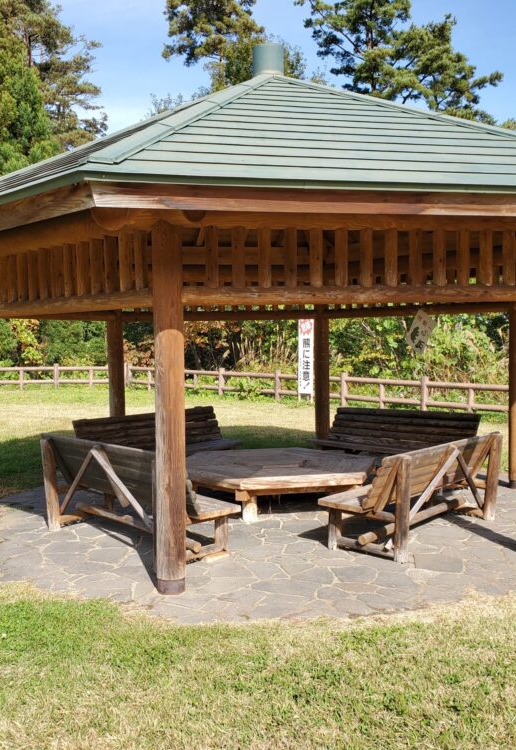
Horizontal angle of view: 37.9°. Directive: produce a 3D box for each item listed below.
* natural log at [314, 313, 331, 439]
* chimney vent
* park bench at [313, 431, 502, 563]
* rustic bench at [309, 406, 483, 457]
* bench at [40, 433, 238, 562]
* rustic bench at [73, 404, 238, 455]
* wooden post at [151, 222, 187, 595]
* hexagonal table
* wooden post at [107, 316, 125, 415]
[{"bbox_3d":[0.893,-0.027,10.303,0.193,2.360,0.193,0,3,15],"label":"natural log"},{"bbox_3d":[0.105,-3.042,7.279,0.305,0.295,0.305,0,2,1],"label":"chimney vent"},{"bbox_3d":[1.296,0.924,6.214,0.719,0.774,1.833,1,3,39],"label":"park bench"},{"bbox_3d":[1.484,0.769,8.327,0.651,0.754,1.868,-3,4,-44],"label":"rustic bench"},{"bbox_3d":[-1.045,0.964,6.243,0.734,0.848,1.798,-3,4,-42],"label":"bench"},{"bbox_3d":[-1.099,0.838,8.685,0.727,0.782,1.928,1,3,40],"label":"rustic bench"},{"bbox_3d":[-0.561,0.201,4.780,0.188,2.370,0.188,-1,2,-7],"label":"wooden post"},{"bbox_3d":[0.166,1.025,7.211,2.147,0.384,1.860,-1,3,-15],"label":"hexagonal table"},{"bbox_3d":[-1.750,0.021,9.353,0.193,2.370,0.193,-1,2,-11],"label":"wooden post"}]

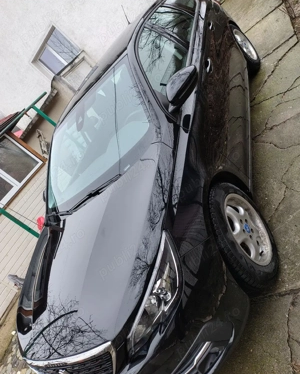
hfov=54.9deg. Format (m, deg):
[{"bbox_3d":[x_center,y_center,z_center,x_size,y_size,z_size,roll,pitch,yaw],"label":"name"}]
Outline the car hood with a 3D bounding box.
[{"bbox_3d":[-0.437,0.453,1.873,1.480,0.300,1.100,-32,30,41],"label":"car hood"}]

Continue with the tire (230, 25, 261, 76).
[{"bbox_3d":[1.064,-1.627,3.454,0.210,0.632,0.632,-32,30,41],"label":"tire"}]

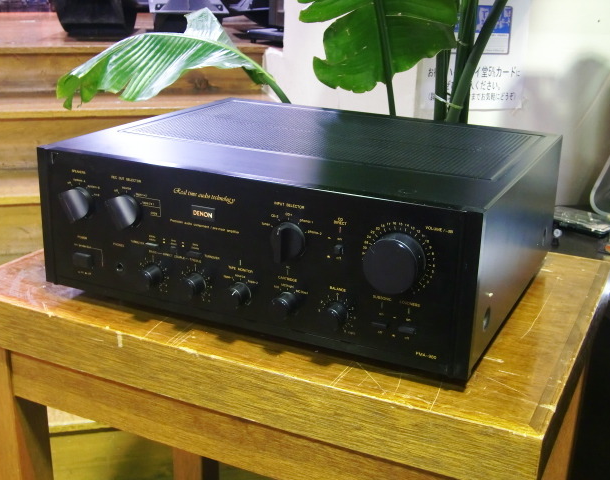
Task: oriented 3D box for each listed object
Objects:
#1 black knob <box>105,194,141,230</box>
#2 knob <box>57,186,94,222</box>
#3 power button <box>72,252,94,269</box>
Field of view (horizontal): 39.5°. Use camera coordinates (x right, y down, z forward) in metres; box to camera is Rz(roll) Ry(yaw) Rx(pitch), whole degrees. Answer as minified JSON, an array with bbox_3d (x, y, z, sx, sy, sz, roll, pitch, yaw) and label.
[{"bbox_3d":[-0.184,-0.026,0.849,0.034,0.034,0.021,10,20,23],"label":"black knob"},{"bbox_3d":[-0.237,-0.036,0.872,0.034,0.034,0.021,10,20,23],"label":"knob"},{"bbox_3d":[-0.234,0.022,0.896,0.021,0.014,0.007,10,20,23],"label":"power button"}]

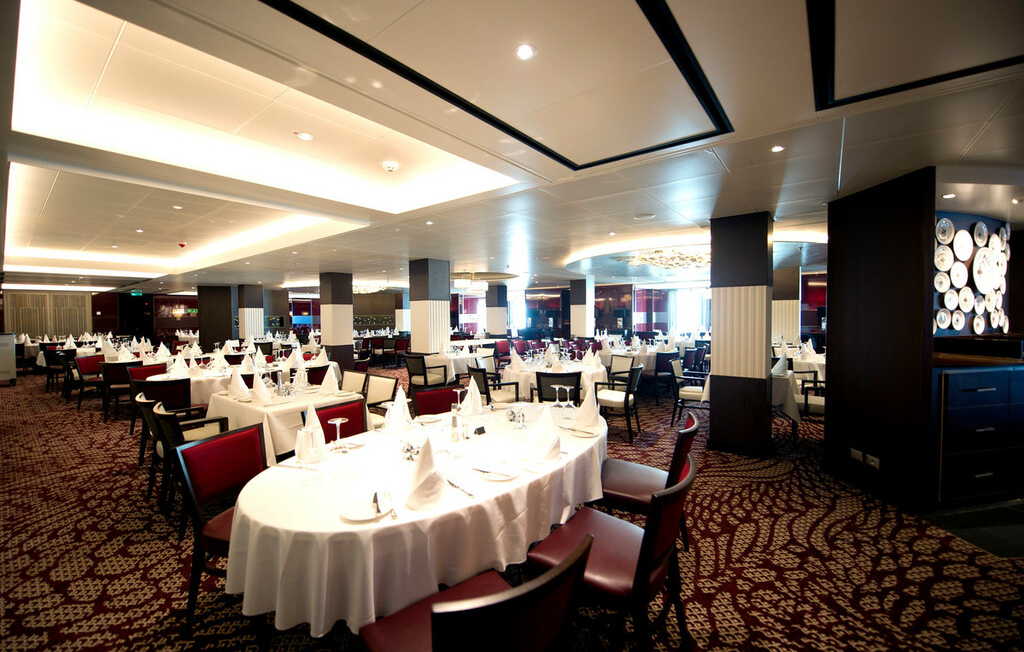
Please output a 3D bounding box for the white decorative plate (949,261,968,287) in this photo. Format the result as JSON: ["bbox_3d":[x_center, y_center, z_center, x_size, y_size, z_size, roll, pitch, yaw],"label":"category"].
[{"bbox_3d":[4.442,-0.505,3.950,0.263,0.263,0.030,-1,2,-16],"label":"white decorative plate"}]

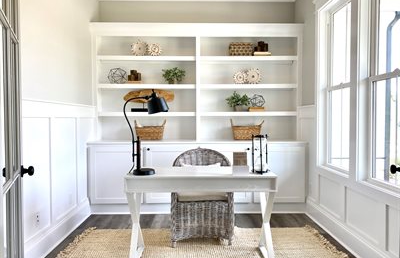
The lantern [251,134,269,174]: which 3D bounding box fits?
[{"bbox_3d":[0.513,0.212,2.567,0.150,0.325,0.150,0,2,-1],"label":"lantern"}]

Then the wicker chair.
[{"bbox_3d":[0.006,0.666,3.151,0.610,0.895,0.630,0,2,-5],"label":"wicker chair"}]

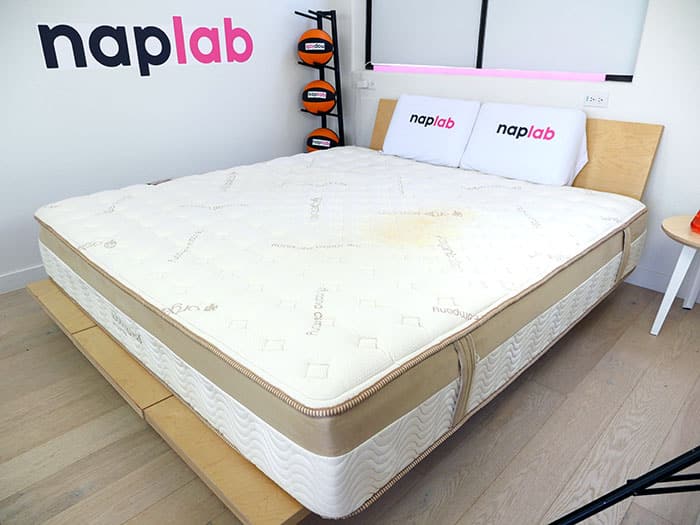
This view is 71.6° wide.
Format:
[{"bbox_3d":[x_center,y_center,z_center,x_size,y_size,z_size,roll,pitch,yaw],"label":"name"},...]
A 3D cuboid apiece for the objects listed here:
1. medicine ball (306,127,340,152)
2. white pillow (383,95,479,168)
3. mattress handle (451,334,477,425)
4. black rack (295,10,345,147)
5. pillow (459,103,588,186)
[{"bbox_3d":[-0.189,-0.845,3.460,0.235,0.235,0.235,-1,22,0],"label":"medicine ball"},{"bbox_3d":[0.510,-0.839,3.040,0.620,0.400,0.150,20,5,41],"label":"white pillow"},{"bbox_3d":[0.301,0.315,1.300,0.040,0.265,0.070,20,30,41],"label":"mattress handle"},{"bbox_3d":[-0.194,-1.018,3.430,0.230,1.380,0.330,20,30,41],"label":"black rack"},{"bbox_3d":[0.952,-0.652,2.670,0.620,0.410,0.160,20,5,41],"label":"pillow"}]

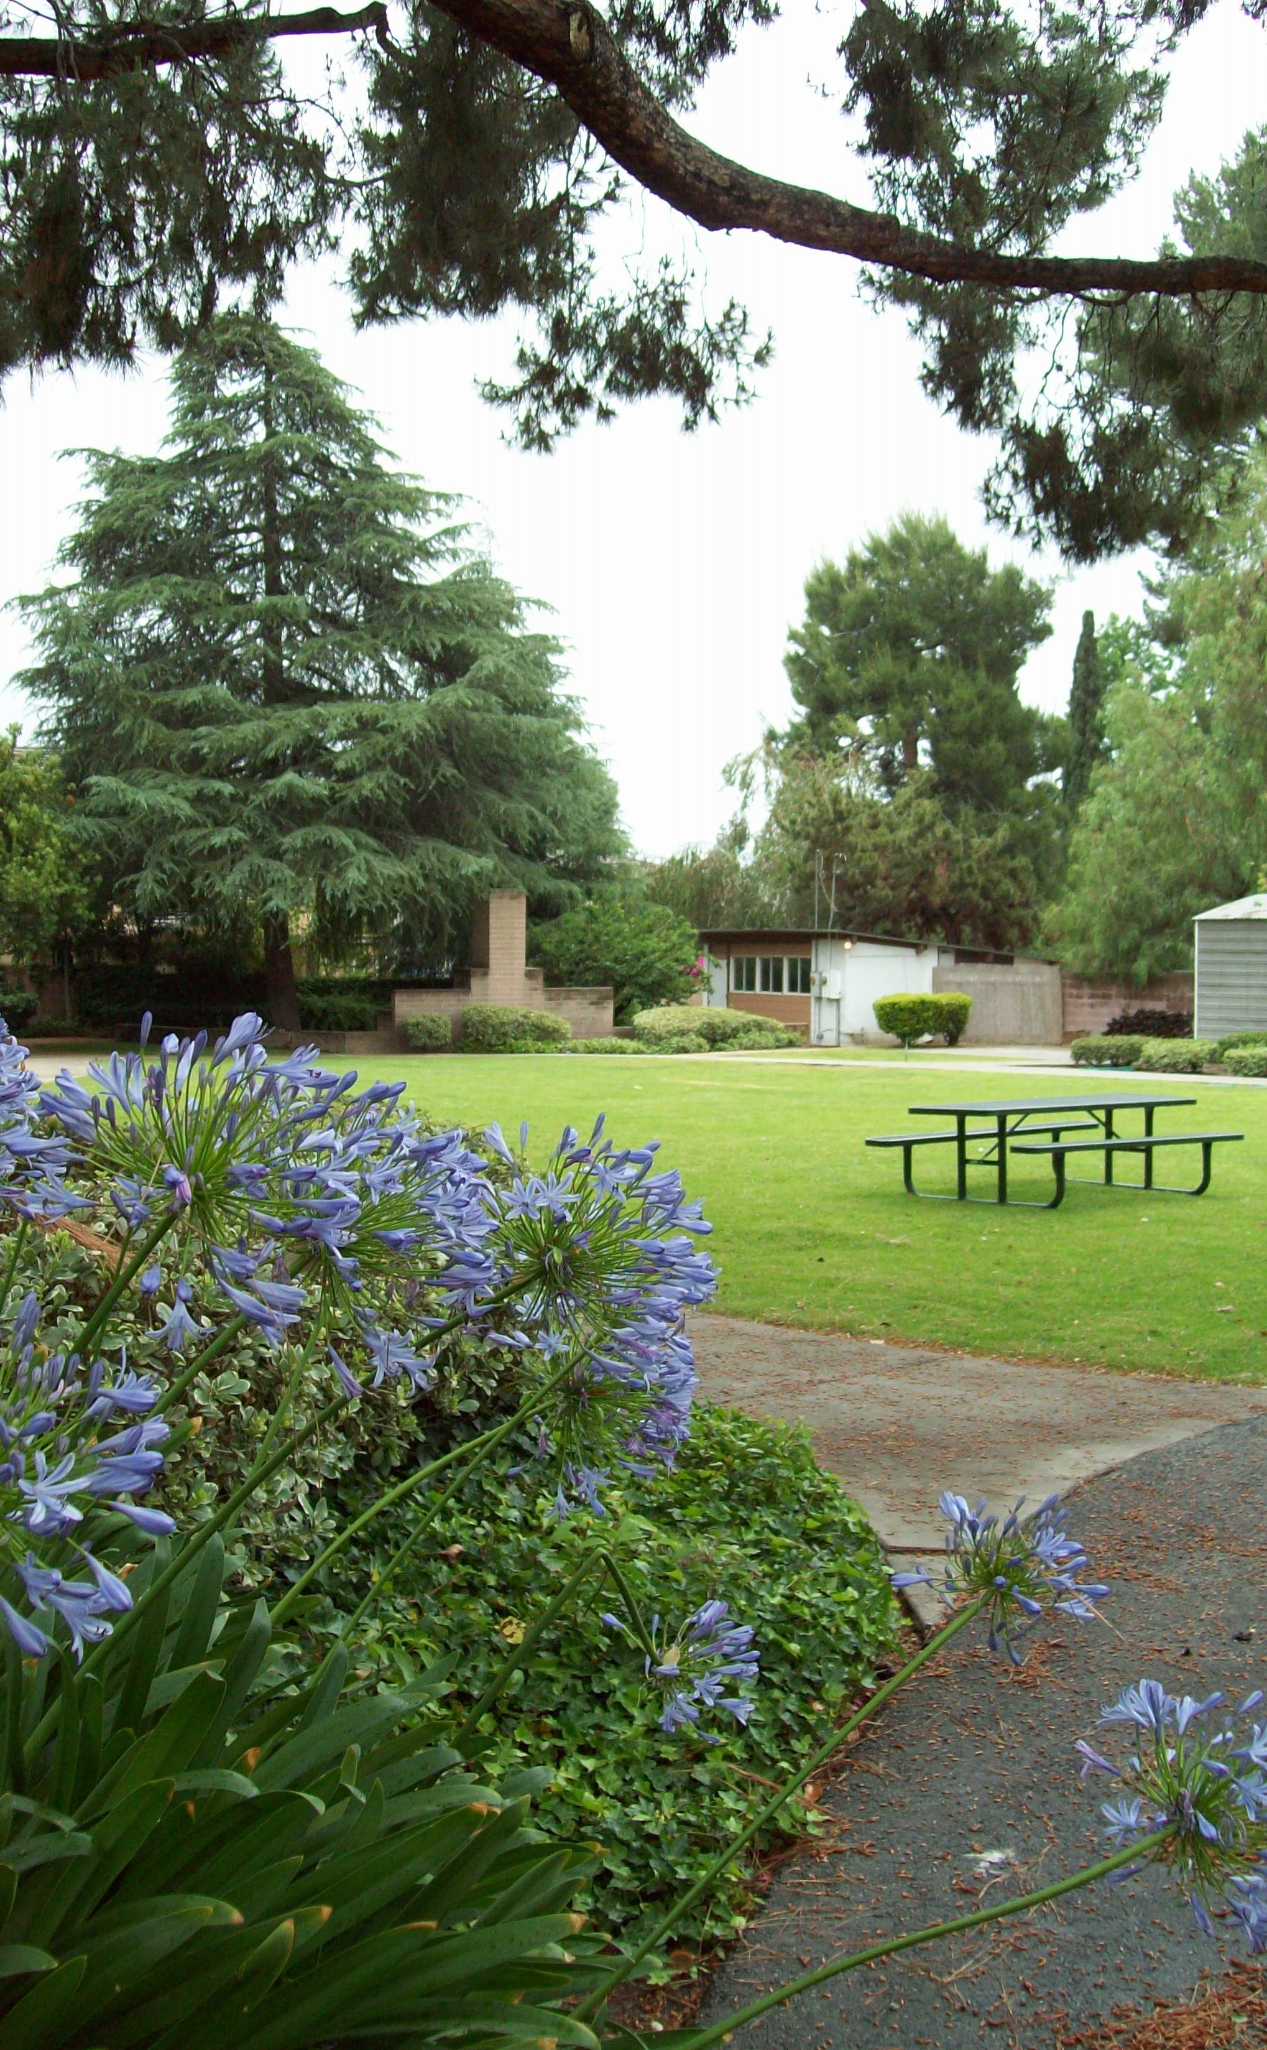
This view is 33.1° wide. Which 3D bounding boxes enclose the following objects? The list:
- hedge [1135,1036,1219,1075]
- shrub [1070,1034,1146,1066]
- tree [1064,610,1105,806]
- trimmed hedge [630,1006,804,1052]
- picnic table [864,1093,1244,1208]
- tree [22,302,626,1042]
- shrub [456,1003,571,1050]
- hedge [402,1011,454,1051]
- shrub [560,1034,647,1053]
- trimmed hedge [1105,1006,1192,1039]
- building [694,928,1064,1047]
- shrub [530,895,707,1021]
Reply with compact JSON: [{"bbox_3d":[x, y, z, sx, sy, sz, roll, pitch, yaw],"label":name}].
[{"bbox_3d":[9.503,0.498,37.192,1.481,0.634,1.100,1,1,14],"label":"hedge"},{"bbox_3d":[8.813,0.477,39.700,1.350,0.596,1.100,1,2,13],"label":"shrub"},{"bbox_3d":[14.354,-6.629,68.000,1.700,13.253,1.700,0,2,12],"label":"tree"},{"bbox_3d":[1.826,0.062,47.200,3.700,1.011,2.000,0,2,0],"label":"trimmed hedge"},{"bbox_3d":[3.273,0.956,16.391,2.600,0.725,1.630,-1,2,-43],"label":"picnic table"},{"bbox_3d":[-7.265,-8.071,49.786,14.000,16.895,14.000,0,1,-8],"label":"tree"},{"bbox_3d":[-2.658,0.045,47.500,2.450,1.053,1.700,0,2,0],"label":"shrub"},{"bbox_3d":[-4.302,0.107,44.589,1.072,0.850,1.000,0,1,-6],"label":"hedge"},{"bbox_3d":[-0.607,0.379,43.795,1.777,0.397,0.900,0,1,-1],"label":"shrub"},{"bbox_3d":[11.408,0.035,46.800,2.200,0.949,1.300,1,2,14],"label":"trimmed hedge"},{"bbox_3d":[5.837,-0.903,51.879,6.156,2.642,6.771,0,2,-27],"label":"building"},{"bbox_3d":[-0.357,-1.352,50.000,4.100,3.418,3.800,0,2,0],"label":"shrub"}]

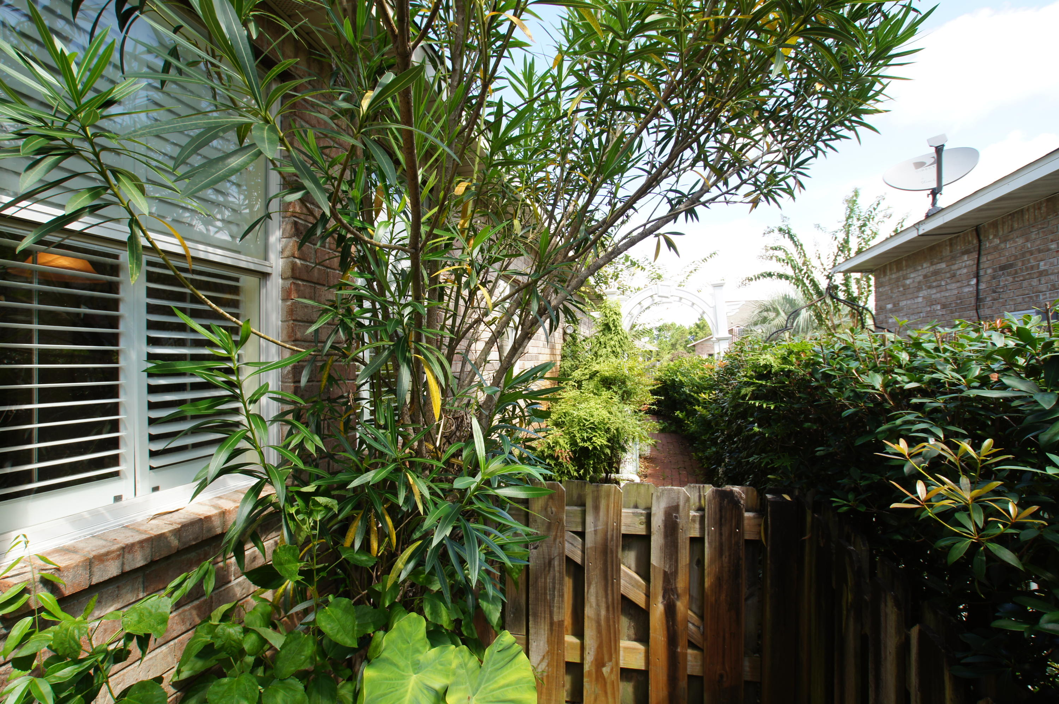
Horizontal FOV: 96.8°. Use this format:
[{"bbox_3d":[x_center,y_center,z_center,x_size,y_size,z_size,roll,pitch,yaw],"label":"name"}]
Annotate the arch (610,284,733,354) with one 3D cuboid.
[{"bbox_3d":[1.817,0.342,5.973,1.470,2.318,0.850,-3,-2,15],"label":"arch"}]

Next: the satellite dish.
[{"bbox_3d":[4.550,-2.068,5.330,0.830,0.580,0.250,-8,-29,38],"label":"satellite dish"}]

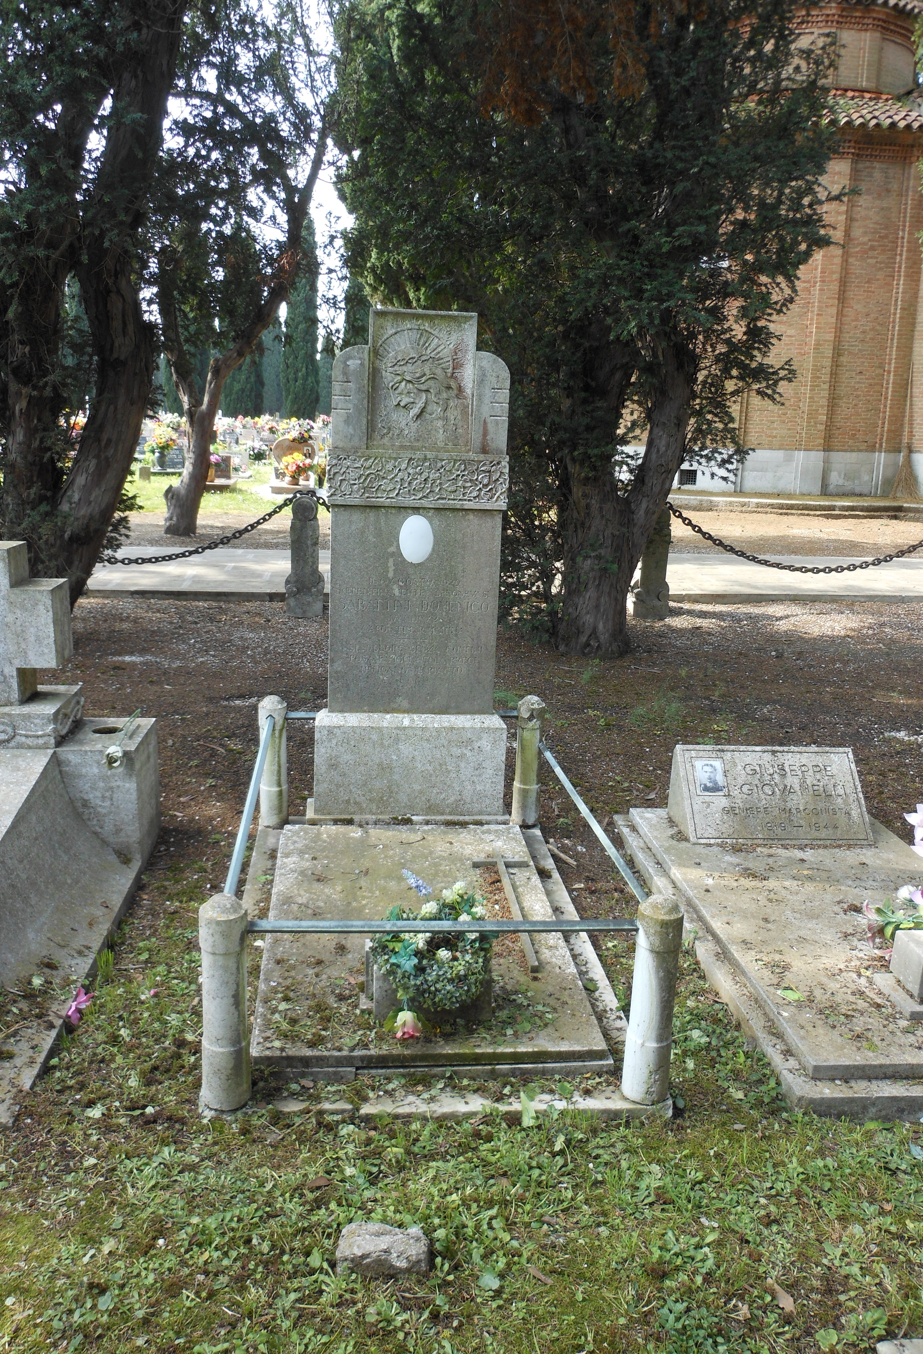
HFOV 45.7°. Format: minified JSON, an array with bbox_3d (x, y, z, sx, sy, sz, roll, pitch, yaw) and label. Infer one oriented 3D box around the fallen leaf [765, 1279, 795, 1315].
[{"bbox_3d":[0.619,1.181,2.081,0.040,0.020,0.092,-3,14,-19],"label":"fallen leaf"}]

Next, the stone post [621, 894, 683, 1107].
[{"bbox_3d":[0.460,0.758,2.610,0.112,0.530,0.112,1,14,-6],"label":"stone post"}]

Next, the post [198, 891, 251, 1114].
[{"bbox_3d":[-0.542,0.739,2.527,0.112,0.530,0.112,1,14,-6],"label":"post"}]

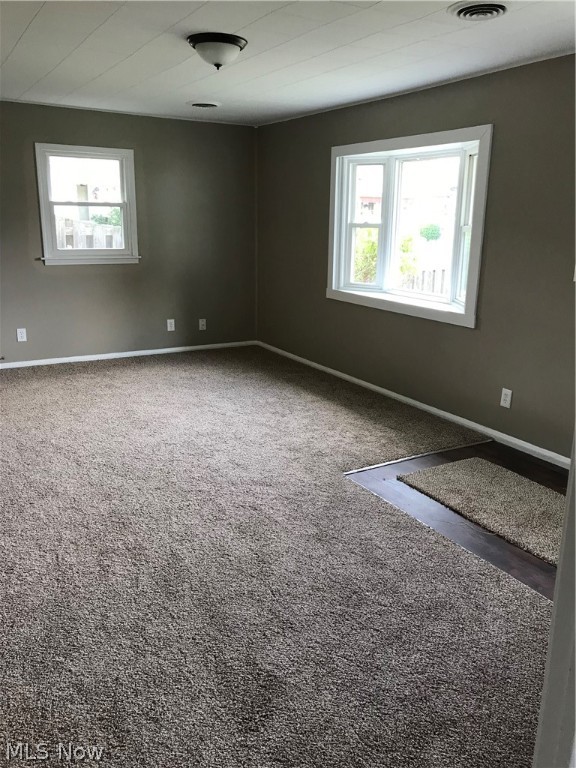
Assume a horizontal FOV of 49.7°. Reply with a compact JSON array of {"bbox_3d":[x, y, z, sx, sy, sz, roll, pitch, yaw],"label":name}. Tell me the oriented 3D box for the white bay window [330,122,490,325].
[{"bbox_3d":[0.851,-1.236,4.910,0.090,1.325,1.820,-8,18,-30],"label":"white bay window"}]

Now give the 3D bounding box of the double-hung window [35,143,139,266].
[{"bbox_3d":[-1.869,-1.674,5.879,0.900,1.070,0.080,-8,18,-30],"label":"double-hung window"}]

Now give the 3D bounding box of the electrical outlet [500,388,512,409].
[{"bbox_3d":[1.458,0.100,4.155,0.012,0.121,0.075,-8,18,-30],"label":"electrical outlet"}]

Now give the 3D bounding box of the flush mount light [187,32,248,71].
[{"bbox_3d":[-0.384,-1.806,3.416,0.330,0.145,0.330,1,15,0],"label":"flush mount light"}]

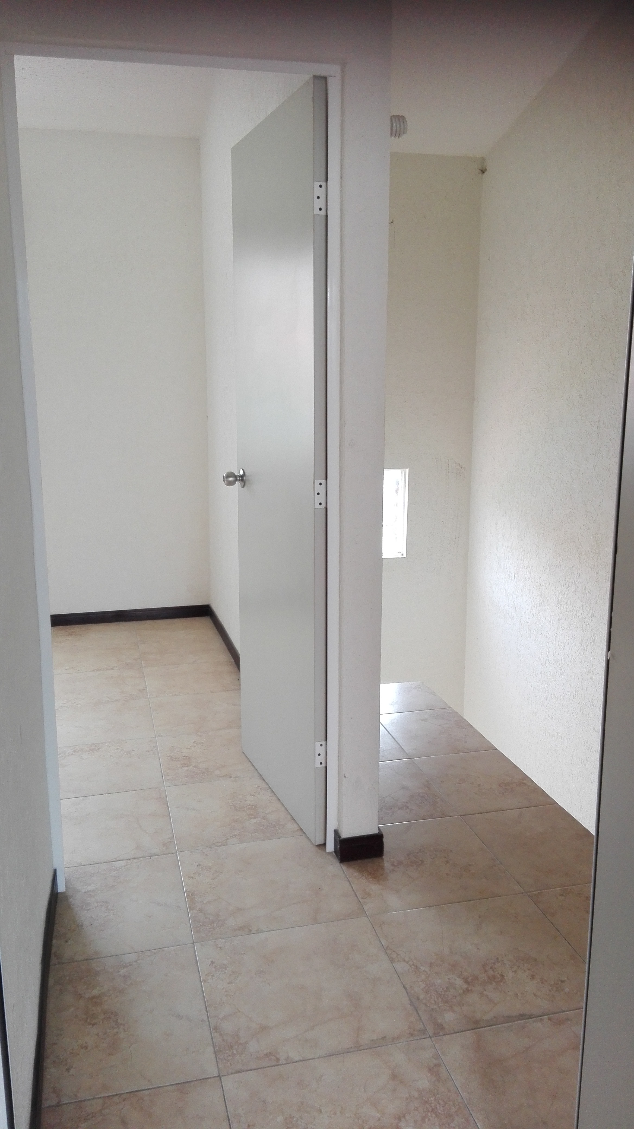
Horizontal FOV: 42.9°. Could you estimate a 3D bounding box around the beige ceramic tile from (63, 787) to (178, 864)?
[{"bbox_3d":[-0.702,0.841,2.582,0.465,0.010,0.425,-2,13,-15],"label":"beige ceramic tile"}]

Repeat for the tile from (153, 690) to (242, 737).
[{"bbox_3d":[-0.476,0.646,3.503,0.465,0.010,0.425,-2,13,-15],"label":"tile"}]

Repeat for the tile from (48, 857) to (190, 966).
[{"bbox_3d":[-0.541,0.927,2.195,0.363,0.010,0.425,-2,13,-15],"label":"tile"}]

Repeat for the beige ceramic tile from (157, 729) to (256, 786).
[{"bbox_3d":[-0.363,0.723,3.062,0.447,0.010,0.444,-3,11,-14],"label":"beige ceramic tile"}]

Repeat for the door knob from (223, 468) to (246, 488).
[{"bbox_3d":[-0.287,-0.300,2.810,0.065,0.070,0.070,-4,11,-22],"label":"door knob"}]

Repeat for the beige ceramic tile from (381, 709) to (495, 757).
[{"bbox_3d":[0.474,0.686,3.271,0.347,0.010,0.446,-3,11,-14],"label":"beige ceramic tile"}]

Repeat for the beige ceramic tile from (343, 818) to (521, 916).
[{"bbox_3d":[0.295,0.861,2.332,0.444,0.010,0.436,-3,11,-14],"label":"beige ceramic tile"}]

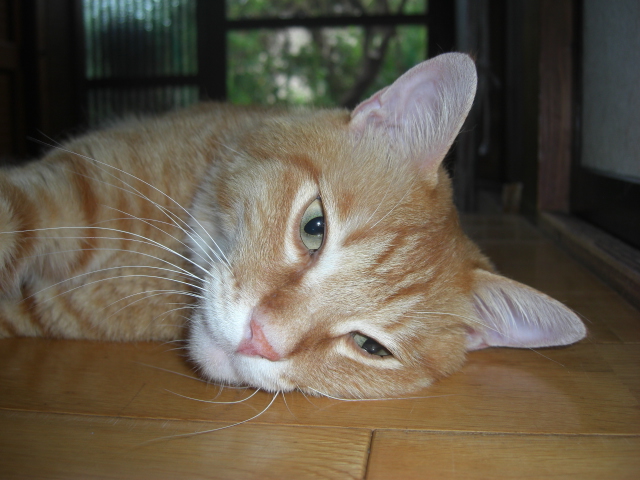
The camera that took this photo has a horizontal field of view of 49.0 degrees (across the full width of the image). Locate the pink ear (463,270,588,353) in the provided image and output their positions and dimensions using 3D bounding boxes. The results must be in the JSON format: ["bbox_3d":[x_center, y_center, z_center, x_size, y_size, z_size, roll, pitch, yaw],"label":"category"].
[{"bbox_3d":[0.083,0.029,0.287,0.050,0.034,0.020,7,14,27],"label":"pink ear"}]

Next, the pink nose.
[{"bbox_3d":[-0.023,0.036,0.254,0.012,0.017,0.010,-29,4,3],"label":"pink nose"}]

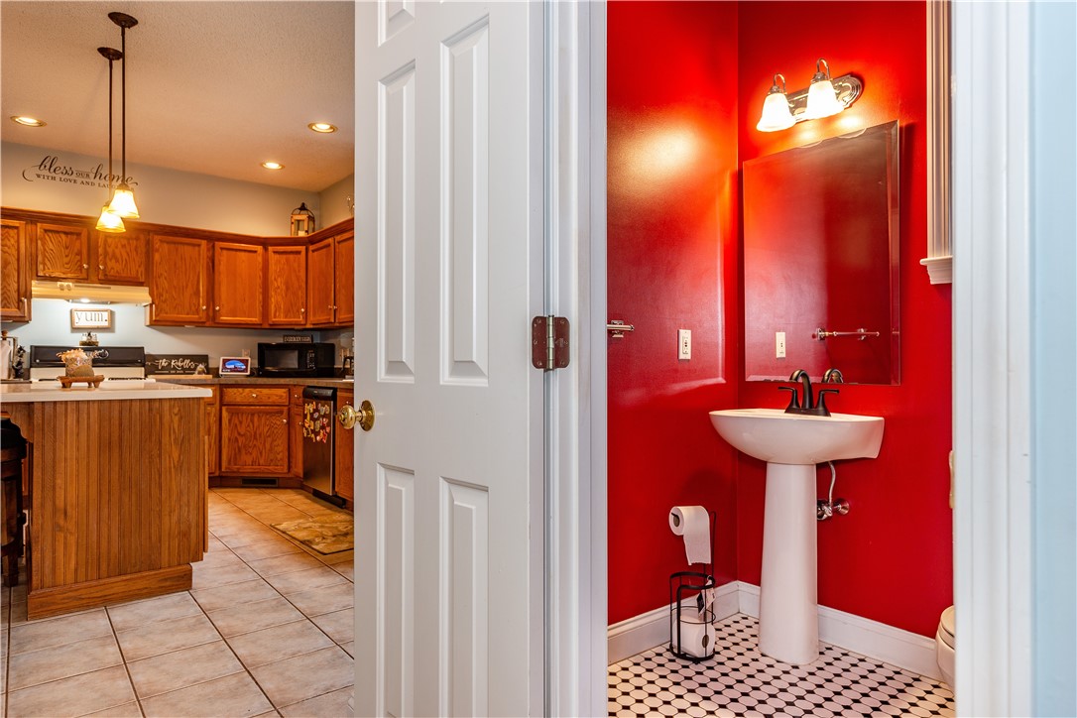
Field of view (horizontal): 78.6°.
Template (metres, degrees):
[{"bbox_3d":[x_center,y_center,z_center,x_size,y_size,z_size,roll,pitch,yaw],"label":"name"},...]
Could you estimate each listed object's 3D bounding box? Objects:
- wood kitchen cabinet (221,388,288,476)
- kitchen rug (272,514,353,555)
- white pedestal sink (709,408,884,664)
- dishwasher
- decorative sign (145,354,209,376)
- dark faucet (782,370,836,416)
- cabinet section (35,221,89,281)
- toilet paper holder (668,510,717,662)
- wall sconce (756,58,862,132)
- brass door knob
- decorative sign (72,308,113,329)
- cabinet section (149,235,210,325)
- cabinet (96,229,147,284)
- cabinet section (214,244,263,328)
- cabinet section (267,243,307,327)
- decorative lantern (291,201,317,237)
[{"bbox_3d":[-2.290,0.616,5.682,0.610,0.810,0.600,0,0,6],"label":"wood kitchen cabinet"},{"bbox_3d":[-1.250,1.062,4.066,0.500,0.014,0.850,0,-1,-41],"label":"kitchen rug"},{"bbox_3d":[0.917,0.640,2.383,0.378,0.861,0.500,0,0,-39],"label":"white pedestal sink"},{"bbox_3d":[-1.408,0.642,5.077,0.600,0.870,0.600,0,-1,-38],"label":"dishwasher"},{"bbox_3d":[-3.158,0.067,5.758,0.499,0.209,0.025,0,0,-39],"label":"decorative sign"},{"bbox_3d":[0.971,0.125,2.423,0.165,0.168,0.225,0,0,-39],"label":"dark faucet"},{"bbox_3d":[-3.712,-0.812,5.135,0.359,0.430,0.326,0,0,-38],"label":"cabinet section"},{"bbox_3d":[0.560,0.803,2.386,0.170,0.510,0.170,0,0,0],"label":"toilet paper holder"},{"bbox_3d":[0.976,-0.983,2.430,0.222,0.200,0.330,0,0,-39],"label":"wall sconce"},{"bbox_3d":[-0.406,0.126,1.447,0.066,0.068,0.068,0,-1,-43],"label":"brass door knob"},{"bbox_3d":[-3.663,-0.326,5.399,0.272,0.147,0.030,0,0,-39],"label":"decorative sign"},{"bbox_3d":[-3.086,-0.646,5.628,0.450,0.757,0.326,0,0,-38],"label":"cabinet section"},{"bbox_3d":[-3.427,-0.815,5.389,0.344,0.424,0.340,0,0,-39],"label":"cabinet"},{"bbox_3d":[-2.727,-0.647,5.912,0.441,0.748,0.326,0,0,-38],"label":"cabinet section"},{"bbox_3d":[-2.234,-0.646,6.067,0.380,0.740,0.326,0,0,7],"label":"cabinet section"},{"bbox_3d":[-2.167,-1.256,6.084,0.160,0.370,0.160,0,0,6],"label":"decorative lantern"}]

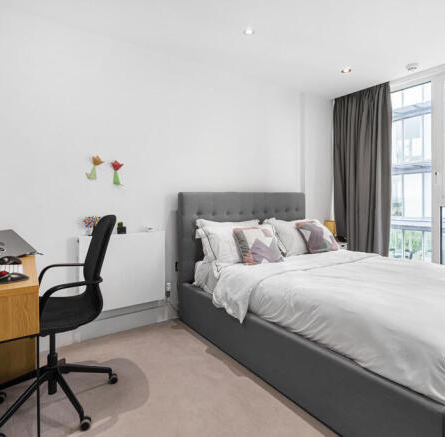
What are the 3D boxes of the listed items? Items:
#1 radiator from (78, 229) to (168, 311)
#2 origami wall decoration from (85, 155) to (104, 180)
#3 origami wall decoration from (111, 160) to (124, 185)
[{"bbox_3d":[-0.811,0.417,2.388,0.680,0.600,0.100,-1,2,-35],"label":"radiator"},{"bbox_3d":[-1.013,-0.404,2.306,0.133,0.206,0.035,-1,2,-35],"label":"origami wall decoration"},{"bbox_3d":[-0.868,-0.381,2.408,0.100,0.200,0.035,-1,2,-35],"label":"origami wall decoration"}]

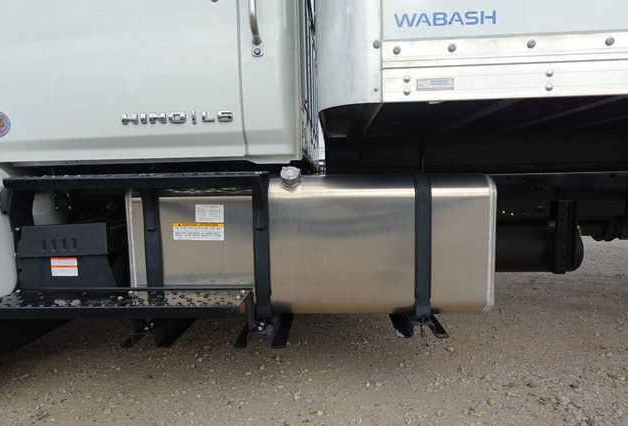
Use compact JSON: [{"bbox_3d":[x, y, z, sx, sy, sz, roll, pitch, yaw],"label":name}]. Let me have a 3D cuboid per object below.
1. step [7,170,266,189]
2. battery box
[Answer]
[{"bbox_3d":[-0.599,-0.113,1.252,0.855,0.048,0.175,-1,5,2],"label":"step"},{"bbox_3d":[-1.001,0.184,1.609,0.385,0.295,0.350,-1,5,2],"label":"battery box"}]

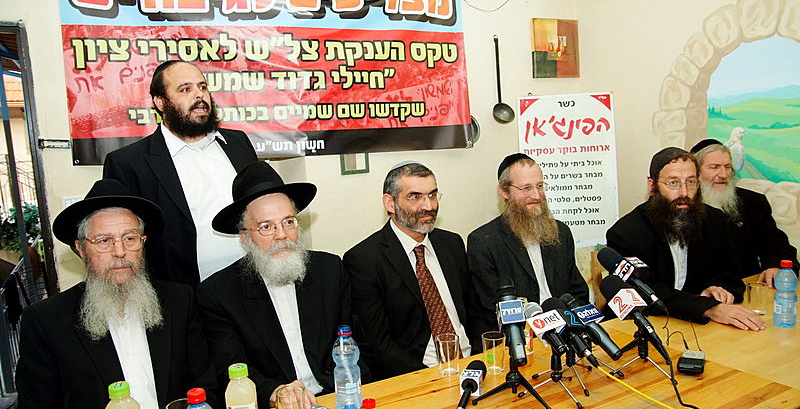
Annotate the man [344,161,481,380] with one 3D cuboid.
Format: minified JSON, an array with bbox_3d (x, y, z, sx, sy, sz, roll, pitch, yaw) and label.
[{"bbox_3d":[0.181,0.511,1.851,0.510,1.330,0.760,-8,6,-30],"label":"man"}]

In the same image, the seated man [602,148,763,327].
[{"bbox_3d":[1.112,0.423,2.141,0.580,1.300,0.800,-6,5,-12],"label":"seated man"}]

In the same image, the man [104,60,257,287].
[{"bbox_3d":[-0.723,0.357,2.102,0.520,1.740,0.330,-9,7,-40],"label":"man"}]

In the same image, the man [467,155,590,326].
[{"bbox_3d":[0.589,0.465,1.989,0.510,1.330,0.760,-7,6,-25],"label":"man"}]

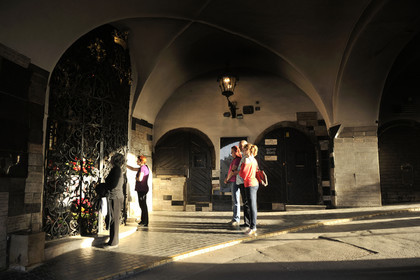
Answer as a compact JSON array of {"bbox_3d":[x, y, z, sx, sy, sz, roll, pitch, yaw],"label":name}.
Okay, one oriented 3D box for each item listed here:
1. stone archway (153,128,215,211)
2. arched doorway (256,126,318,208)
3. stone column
[{"bbox_3d":[-0.790,0.820,8.360,1.740,2.200,0.130,0,-4,0],"label":"stone archway"},{"bbox_3d":[2.280,0.790,8.360,1.800,2.380,0.130,0,-4,0],"label":"arched doorway"},{"bbox_3d":[4.190,0.770,8.170,1.380,2.280,0.650,0,-4,0],"label":"stone column"}]

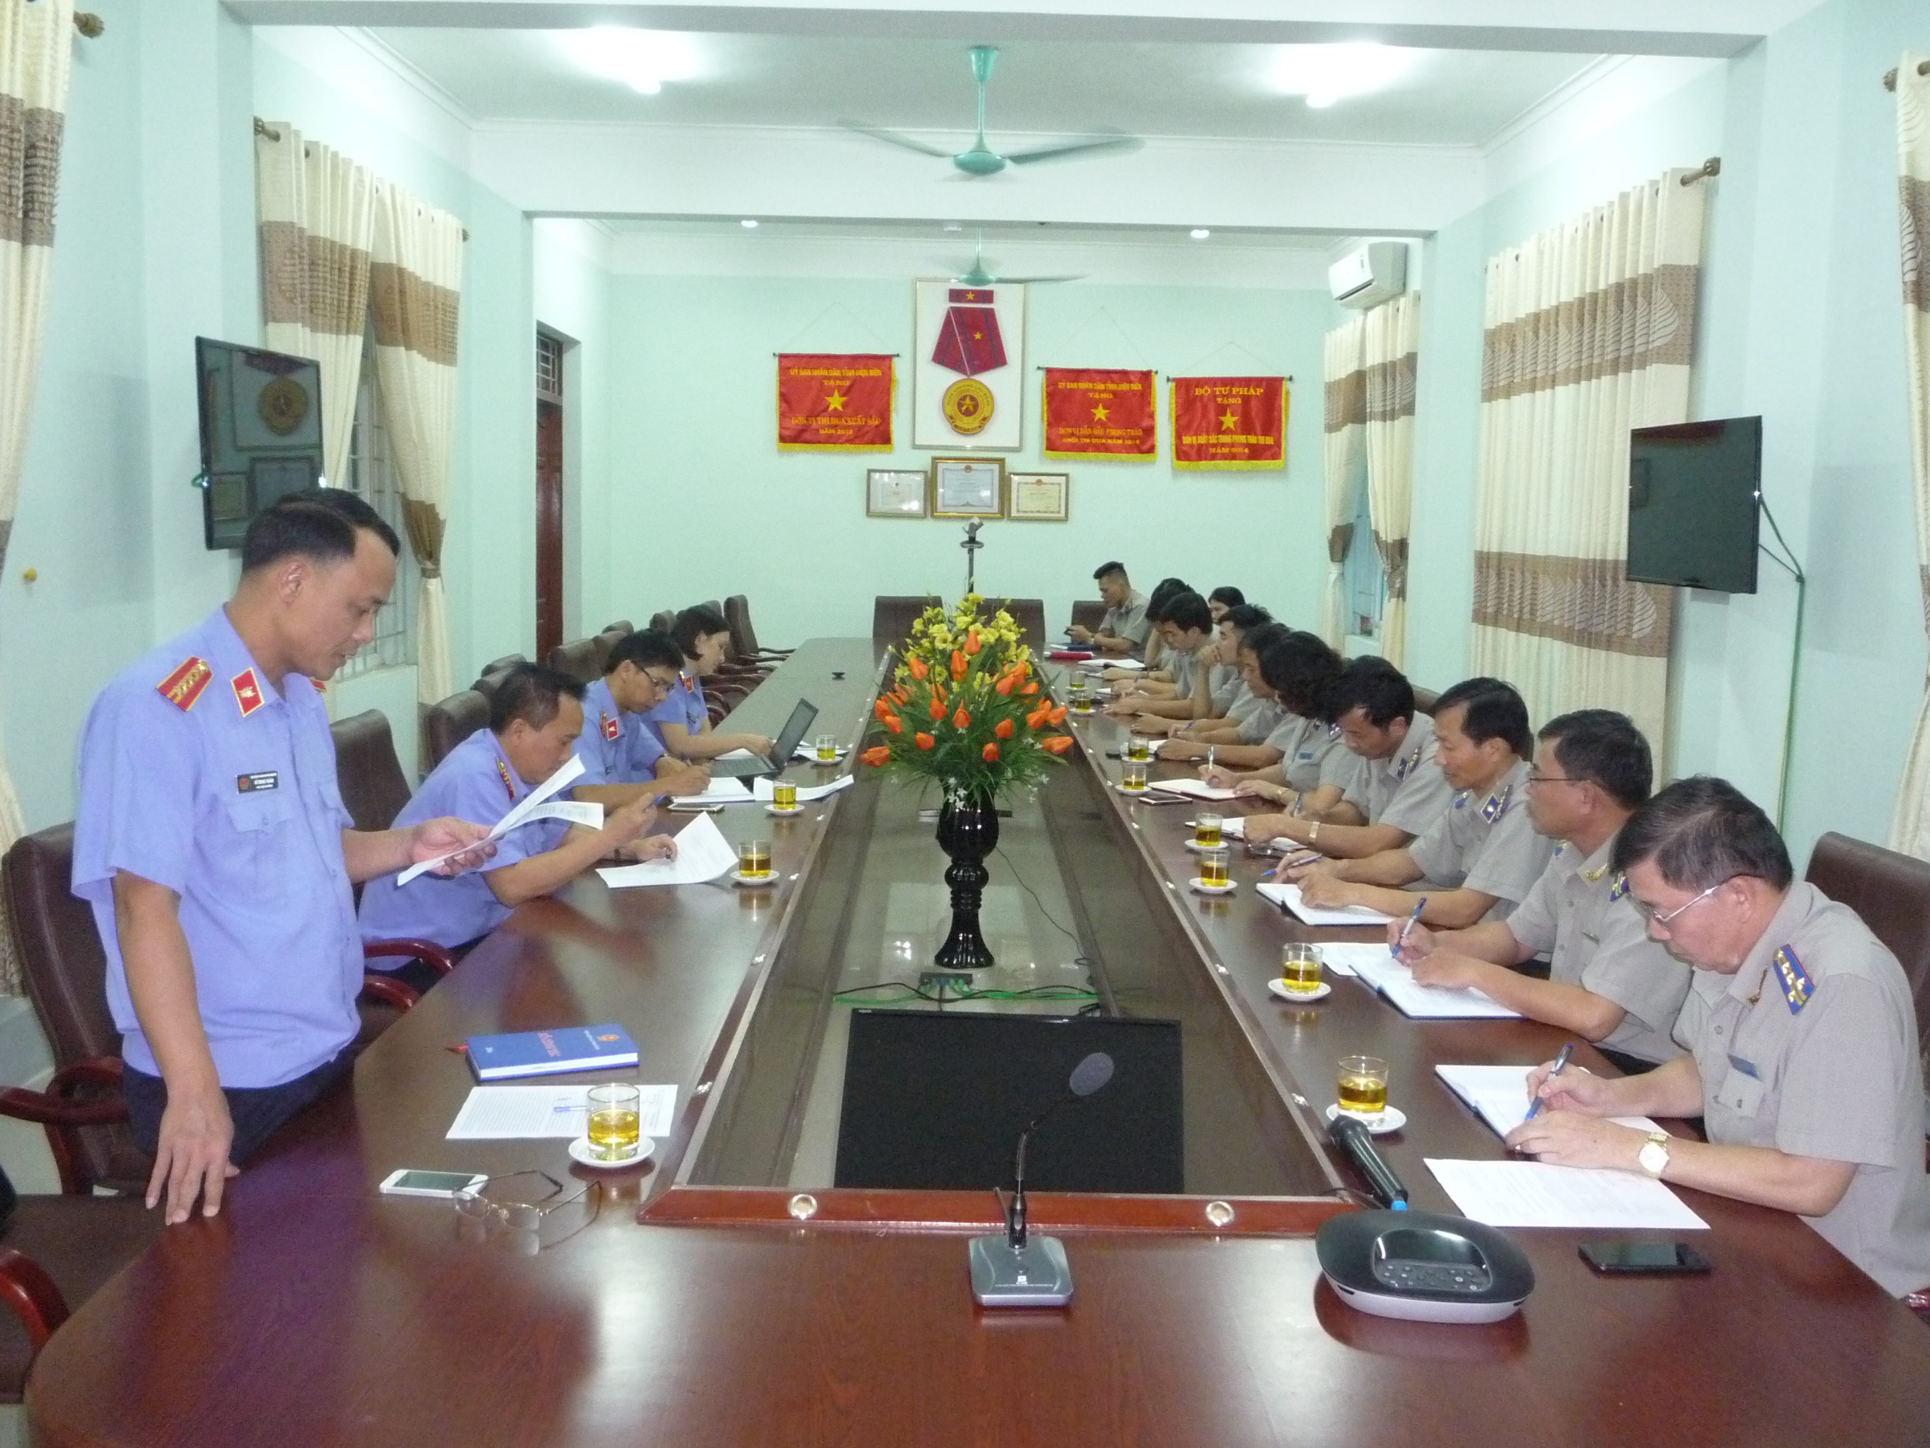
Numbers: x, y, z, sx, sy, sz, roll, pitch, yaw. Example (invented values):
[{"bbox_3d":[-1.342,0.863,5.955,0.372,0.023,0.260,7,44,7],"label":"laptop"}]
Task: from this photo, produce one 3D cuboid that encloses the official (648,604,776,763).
[{"bbox_3d":[-0.961,0.209,6.138,0.640,1.249,0.500,2,7,8],"label":"official"}]

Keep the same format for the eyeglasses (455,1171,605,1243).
[{"bbox_3d":[-0.526,0.569,2.110,0.136,0.034,0.128,5,8,30],"label":"eyeglasses"}]

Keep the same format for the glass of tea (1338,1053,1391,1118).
[{"bbox_3d":[0.571,0.526,2.474,0.067,0.082,0.067,1,7,-1],"label":"glass of tea"}]

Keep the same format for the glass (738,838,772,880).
[{"bbox_3d":[-0.477,0.303,3.934,0.070,0.086,0.070,1,7,0],"label":"glass"}]

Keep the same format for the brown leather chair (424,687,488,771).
[{"bbox_3d":[-1.285,0.427,5.206,0.640,1.040,0.600,1,7,-1],"label":"brown leather chair"}]

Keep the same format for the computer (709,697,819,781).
[{"bbox_3d":[-0.672,0.036,5.541,0.330,0.215,0.335,0,7,-11],"label":"computer"}]

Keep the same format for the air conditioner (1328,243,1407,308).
[{"bbox_3d":[2.452,-2.726,10.592,0.235,0.290,1.020,1,7,-1],"label":"air conditioner"}]

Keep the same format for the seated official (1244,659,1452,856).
[{"bbox_3d":[1.081,0.447,4.653,0.700,1.239,0.540,-1,7,-13],"label":"seated official"}]

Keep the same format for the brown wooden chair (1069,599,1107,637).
[{"bbox_3d":[0.925,-0.277,11.203,0.600,1.020,0.650,1,7,-1],"label":"brown wooden chair"}]

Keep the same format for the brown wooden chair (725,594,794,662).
[{"bbox_3d":[-1.191,-0.285,10.861,0.650,1.040,0.600,1,7,-1],"label":"brown wooden chair"}]

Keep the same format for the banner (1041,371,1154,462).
[{"bbox_3d":[0.959,-2.196,12.280,0.822,0.635,0.040,1,7,-1],"label":"banner"}]

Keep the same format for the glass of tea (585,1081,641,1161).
[{"bbox_3d":[-0.458,0.518,2.256,0.068,0.086,0.068,1,7,0],"label":"glass of tea"}]

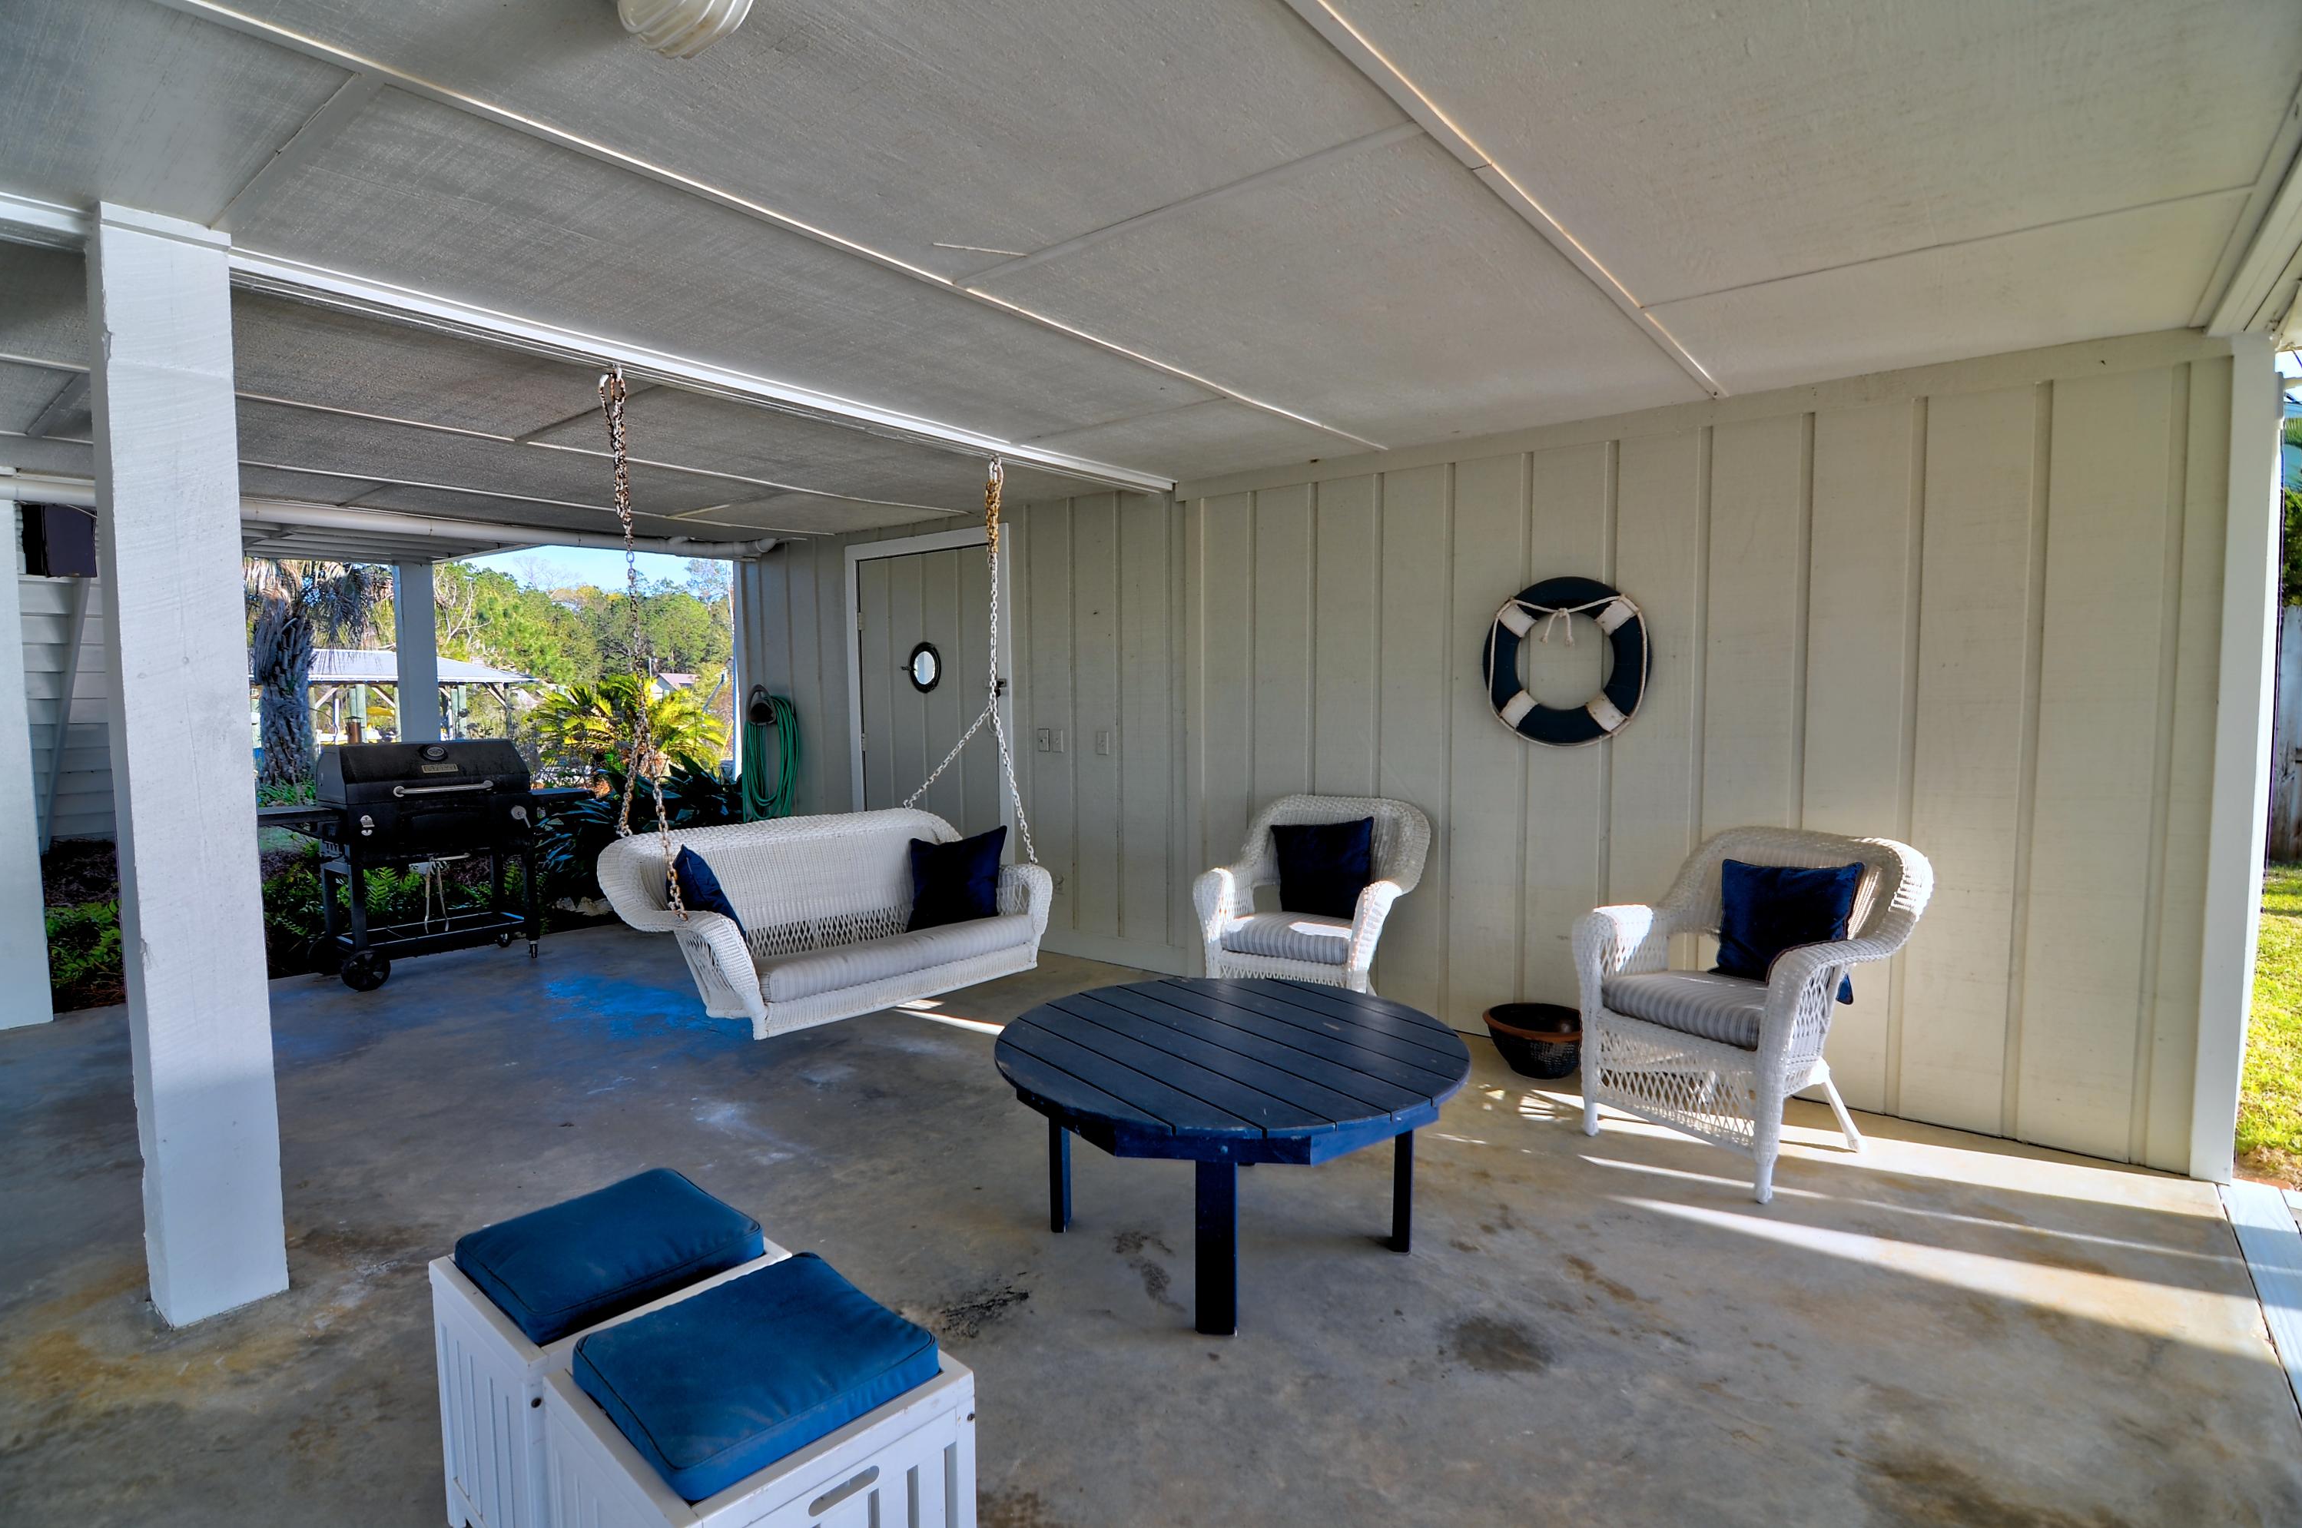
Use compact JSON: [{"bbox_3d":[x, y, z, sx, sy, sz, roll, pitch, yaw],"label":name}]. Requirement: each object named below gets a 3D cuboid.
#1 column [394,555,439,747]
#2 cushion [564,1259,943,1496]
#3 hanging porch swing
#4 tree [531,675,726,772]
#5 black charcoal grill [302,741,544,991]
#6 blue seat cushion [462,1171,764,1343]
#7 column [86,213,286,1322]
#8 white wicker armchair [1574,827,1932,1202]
[{"bbox_3d":[-5.435,-0.245,7.636,0.193,2.433,0.193,3,5,41],"label":"column"},{"bbox_3d":[-0.542,0.803,1.401,0.361,0.064,0.341,3,5,41],"label":"cushion"},{"bbox_3d":[-1.095,-0.187,3.685,0.791,2.008,1.602,3,5,41],"label":"hanging porch swing"},{"bbox_3d":[-5.042,0.035,9.900,1.929,1.808,1.929,3,5,41],"label":"tree"},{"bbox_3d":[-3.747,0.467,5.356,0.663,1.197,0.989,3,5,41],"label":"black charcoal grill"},{"bbox_3d":[-0.890,0.787,1.693,0.361,0.064,0.341,3,5,41],"label":"blue seat cushion"},{"bbox_3d":[-2.178,0.037,2.313,0.193,2.413,0.193,3,5,41],"label":"column"},{"bbox_3d":[1.812,0.702,3.156,0.702,0.940,0.771,-2,4,-31],"label":"white wicker armchair"}]

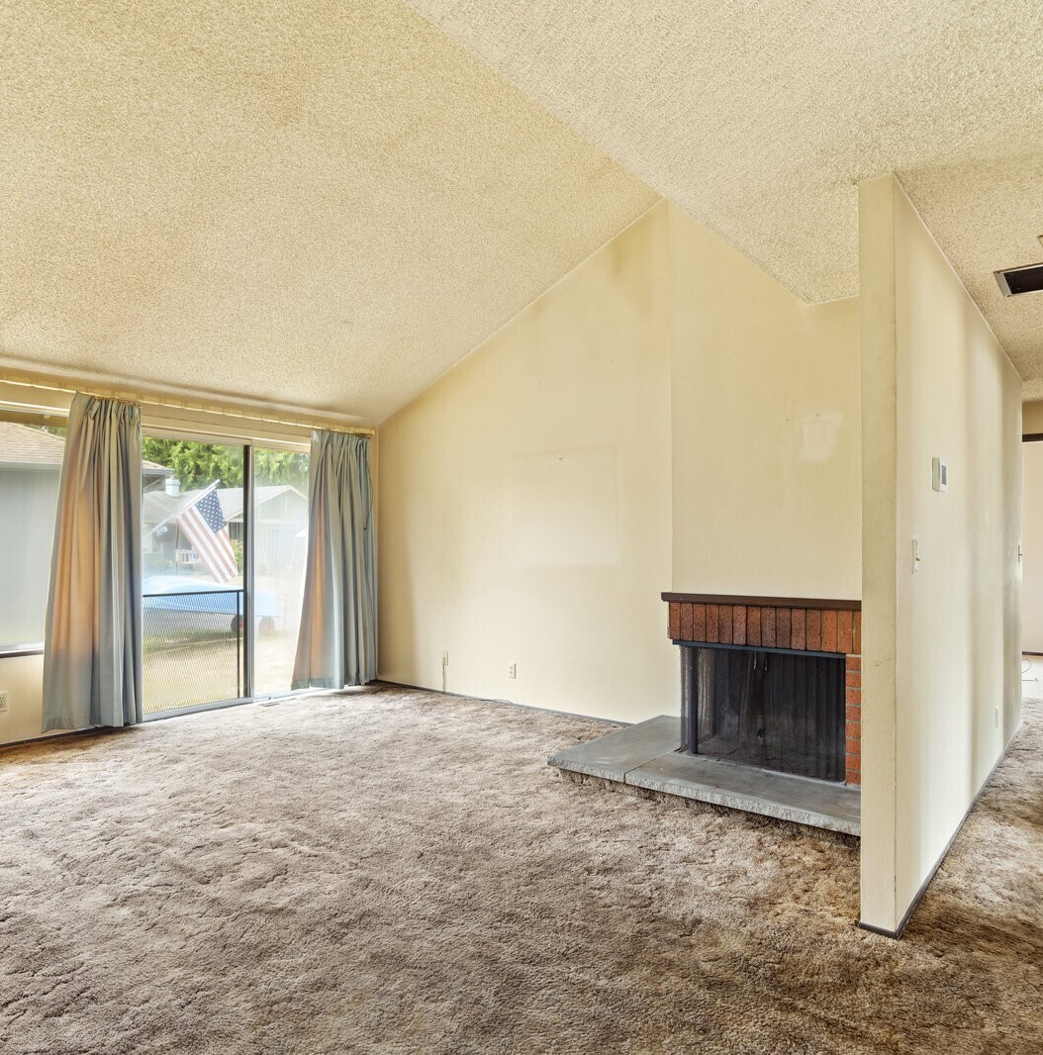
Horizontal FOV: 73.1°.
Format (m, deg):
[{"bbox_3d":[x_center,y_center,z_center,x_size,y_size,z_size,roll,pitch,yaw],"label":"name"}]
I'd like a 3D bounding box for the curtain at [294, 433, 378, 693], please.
[{"bbox_3d":[-1.522,0.274,5.830,0.150,2.130,0.790,-1,-2,41],"label":"curtain"}]

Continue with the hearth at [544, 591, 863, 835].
[{"bbox_3d":[1.213,0.841,3.723,1.690,0.970,1.240,-1,-2,39],"label":"hearth"}]

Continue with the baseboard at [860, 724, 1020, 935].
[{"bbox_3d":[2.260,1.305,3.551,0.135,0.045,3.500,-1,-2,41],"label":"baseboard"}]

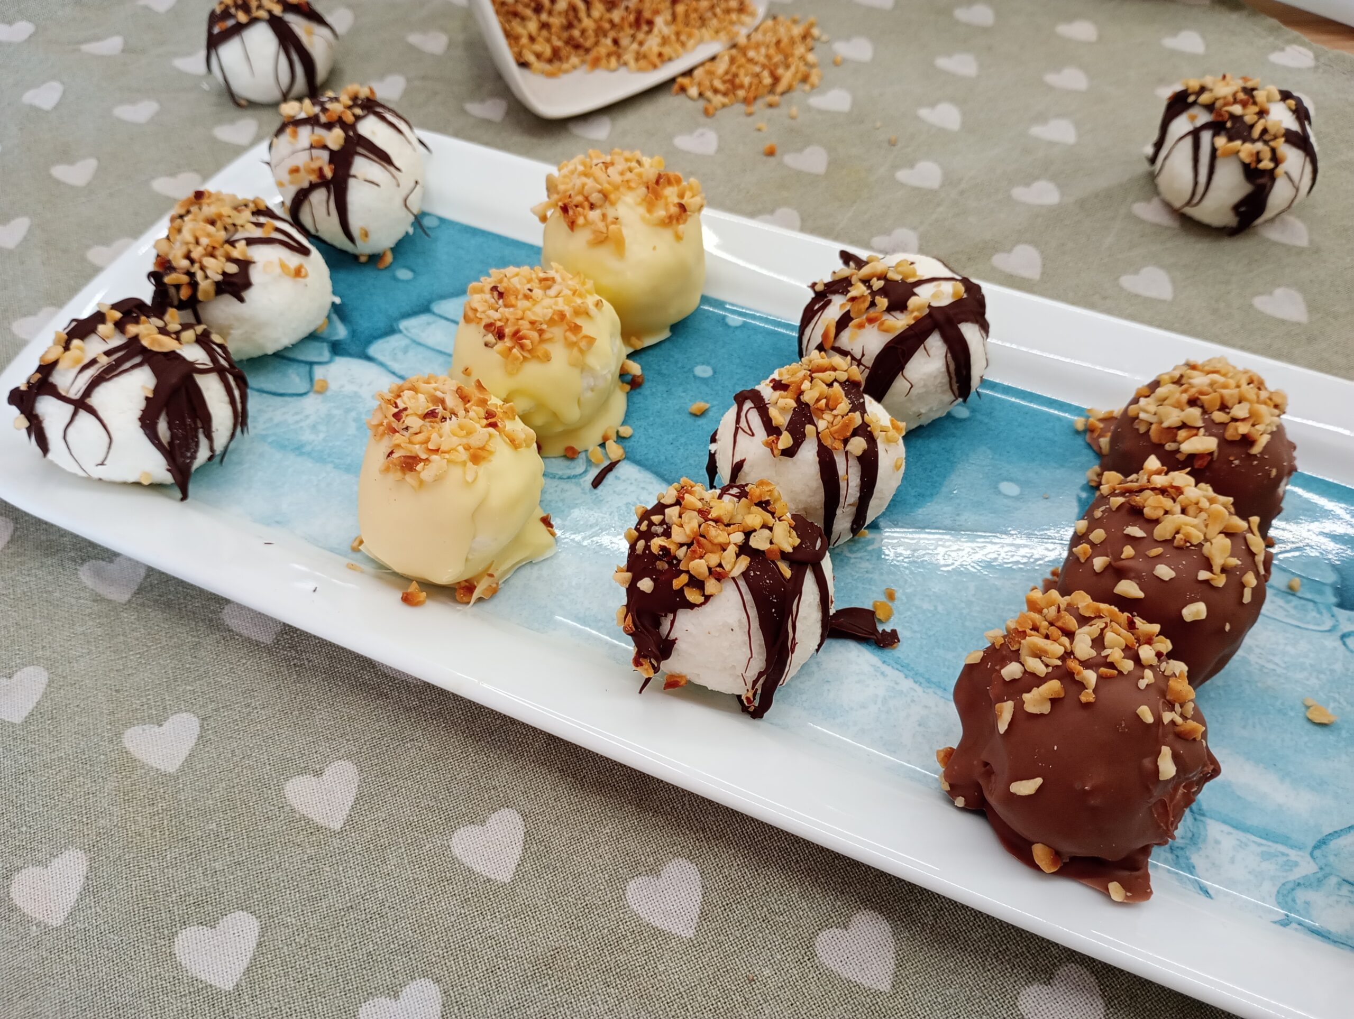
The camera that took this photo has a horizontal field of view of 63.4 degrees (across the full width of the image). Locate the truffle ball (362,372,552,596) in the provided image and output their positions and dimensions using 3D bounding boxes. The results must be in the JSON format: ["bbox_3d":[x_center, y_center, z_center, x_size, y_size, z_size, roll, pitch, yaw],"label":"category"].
[{"bbox_3d":[-0.040,-0.004,0.200,0.034,0.038,0.034,-15,54,-11],"label":"truffle ball"}]

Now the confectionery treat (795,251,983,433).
[{"bbox_3d":[0.046,-0.038,0.232,0.039,0.033,0.038,0,53,1],"label":"confectionery treat"}]

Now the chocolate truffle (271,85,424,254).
[{"bbox_3d":[-0.077,-0.080,0.258,0.034,0.037,0.034,-16,54,-11],"label":"chocolate truffle"}]

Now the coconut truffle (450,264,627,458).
[{"bbox_3d":[-0.028,-0.029,0.220,0.035,0.036,0.035,-9,53,-6],"label":"coconut truffle"}]

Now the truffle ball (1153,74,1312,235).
[{"bbox_3d":[0.144,-0.094,0.282,0.039,0.033,0.038,-1,53,0],"label":"truffle ball"}]

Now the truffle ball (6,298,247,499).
[{"bbox_3d":[-0.113,-0.025,0.225,0.043,0.033,0.040,0,53,1],"label":"truffle ball"}]

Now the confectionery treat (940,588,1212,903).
[{"bbox_3d":[0.064,0.034,0.173,0.042,0.040,0.044,-1,53,0],"label":"confectionery treat"}]

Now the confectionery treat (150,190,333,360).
[{"bbox_3d":[-0.099,-0.055,0.248,0.038,0.032,0.038,-1,53,0],"label":"confectionery treat"}]

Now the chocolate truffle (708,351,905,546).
[{"bbox_3d":[0.025,-0.011,0.207,0.036,0.032,0.036,0,53,1],"label":"chocolate truffle"}]

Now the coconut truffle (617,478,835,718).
[{"bbox_3d":[0.009,0.013,0.193,0.038,0.035,0.040,-1,53,0],"label":"coconut truffle"}]

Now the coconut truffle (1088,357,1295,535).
[{"bbox_3d":[0.095,-0.009,0.202,0.033,0.036,0.033,29,59,21],"label":"coconut truffle"}]

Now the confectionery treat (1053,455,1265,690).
[{"bbox_3d":[0.087,0.010,0.194,0.036,0.035,0.039,-1,53,0],"label":"confectionery treat"}]

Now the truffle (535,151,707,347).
[{"bbox_3d":[-0.012,-0.056,0.238,0.037,0.039,0.037,-4,53,-2],"label":"truffle"}]

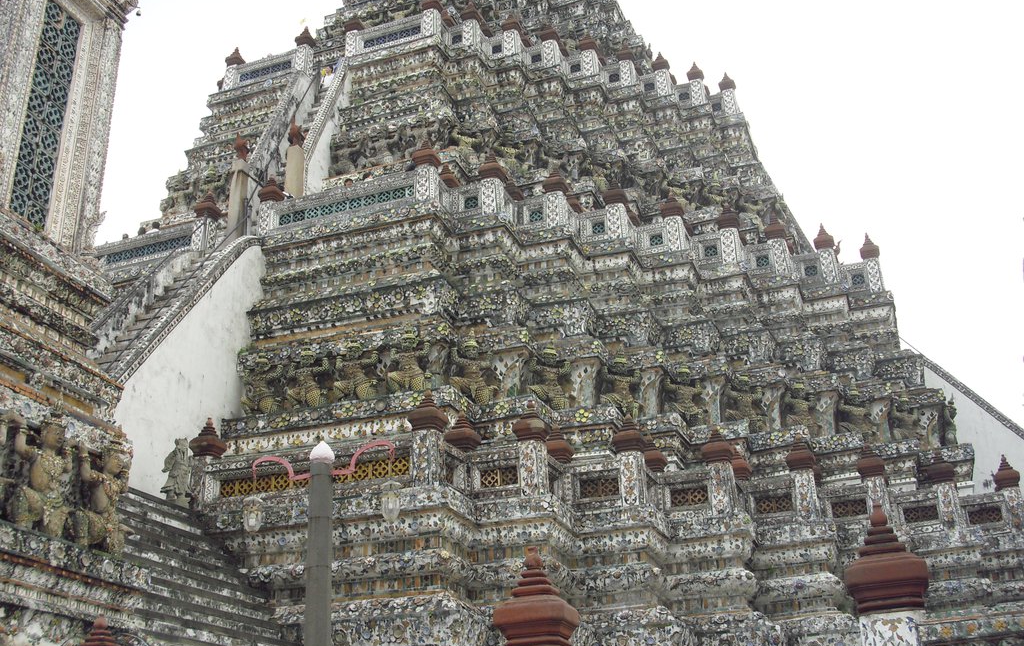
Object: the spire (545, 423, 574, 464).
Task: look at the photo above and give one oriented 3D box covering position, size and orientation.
[{"bbox_3d":[0.829,2.135,20.142,0.504,0.693,0.504,-10,-24,18],"label":"spire"}]

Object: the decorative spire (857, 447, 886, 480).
[{"bbox_3d":[6.896,2.684,21.573,0.500,0.701,0.500,-10,-25,19],"label":"decorative spire"}]

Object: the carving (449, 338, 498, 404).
[{"bbox_3d":[-0.704,0.869,20.566,0.804,1.224,0.432,-10,-25,19],"label":"carving"}]

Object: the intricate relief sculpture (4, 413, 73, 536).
[{"bbox_3d":[-4.857,1.550,11.579,0.300,1.356,0.600,-10,-25,19],"label":"intricate relief sculpture"}]

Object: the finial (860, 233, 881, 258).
[{"bbox_3d":[9.224,-1.936,28.994,0.500,0.858,0.500,-10,-25,19],"label":"finial"}]

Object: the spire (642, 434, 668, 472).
[{"bbox_3d":[2.425,2.264,19.510,0.444,0.612,0.444,-10,-25,19],"label":"spire"}]

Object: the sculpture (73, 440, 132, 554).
[{"bbox_3d":[-5.348,2.230,14.512,0.441,1.449,0.662,-10,-24,18],"label":"sculpture"}]

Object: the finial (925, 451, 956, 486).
[{"bbox_3d":[8.391,2.862,22.138,0.510,0.692,0.510,-10,-25,19],"label":"finial"}]

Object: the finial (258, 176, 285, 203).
[{"bbox_3d":[-4.944,-2.780,23.181,0.440,0.630,0.440,-10,-25,17],"label":"finial"}]

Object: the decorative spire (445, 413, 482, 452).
[{"bbox_3d":[-0.870,1.864,19.374,0.504,0.693,0.504,-10,-24,18],"label":"decorative spire"}]

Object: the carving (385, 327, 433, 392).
[{"bbox_3d":[-1.924,0.754,21.097,0.787,1.449,0.473,-10,-24,18],"label":"carving"}]

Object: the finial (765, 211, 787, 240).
[{"bbox_3d":[6.057,-2.231,25.995,0.480,0.624,0.480,-10,-25,19],"label":"finial"}]

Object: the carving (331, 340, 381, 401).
[{"bbox_3d":[-2.824,0.839,20.283,0.804,1.164,0.432,-10,-25,19],"label":"carving"}]

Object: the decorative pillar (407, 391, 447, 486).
[{"bbox_3d":[-1.281,1.731,17.053,0.475,1.510,0.475,-10,-25,17],"label":"decorative pillar"}]

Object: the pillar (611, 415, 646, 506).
[{"bbox_3d":[2.100,2.394,19.595,0.504,1.682,0.504,-10,-24,18],"label":"pillar"}]

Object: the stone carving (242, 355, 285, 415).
[{"bbox_3d":[-4.991,1.213,22.493,0.860,1.360,0.450,-10,-25,19],"label":"stone carving"}]

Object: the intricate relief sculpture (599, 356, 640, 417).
[{"bbox_3d":[2.206,1.344,23.045,0.756,1.417,0.473,-10,-24,18],"label":"intricate relief sculpture"}]

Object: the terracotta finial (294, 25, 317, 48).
[{"bbox_3d":[-5.473,-7.594,29.877,0.444,0.600,0.444,-10,-25,19],"label":"terracotta finial"}]

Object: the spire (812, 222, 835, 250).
[{"bbox_3d":[7.193,-2.006,26.087,0.460,0.650,0.460,-10,-25,17],"label":"spire"}]

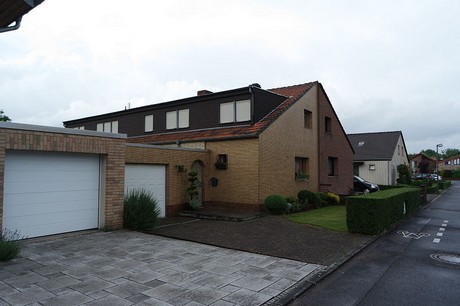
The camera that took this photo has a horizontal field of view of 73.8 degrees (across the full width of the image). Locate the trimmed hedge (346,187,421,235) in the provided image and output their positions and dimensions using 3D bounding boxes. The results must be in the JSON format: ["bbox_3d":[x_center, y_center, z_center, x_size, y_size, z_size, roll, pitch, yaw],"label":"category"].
[{"bbox_3d":[6.540,2.016,12.183,0.820,0.960,9.000,-2,-4,38],"label":"trimmed hedge"}]

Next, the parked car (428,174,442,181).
[{"bbox_3d":[37.826,4.590,57.042,4.250,1.480,1.770,-2,-4,38],"label":"parked car"}]

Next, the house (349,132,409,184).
[{"bbox_3d":[20.323,0.800,47.541,11.000,7.700,15.000,-2,-4,38],"label":"house"}]

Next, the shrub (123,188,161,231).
[{"bbox_3d":[-2.724,1.704,9.535,1.120,1.220,1.120,0,-3,0],"label":"shrub"}]

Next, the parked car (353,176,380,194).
[{"bbox_3d":[10.553,2.704,26.185,4.150,1.520,1.740,-2,-4,38],"label":"parked car"}]

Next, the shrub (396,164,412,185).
[{"bbox_3d":[24.215,3.026,42.578,2.100,2.750,2.100,-2,-4,38],"label":"shrub"}]

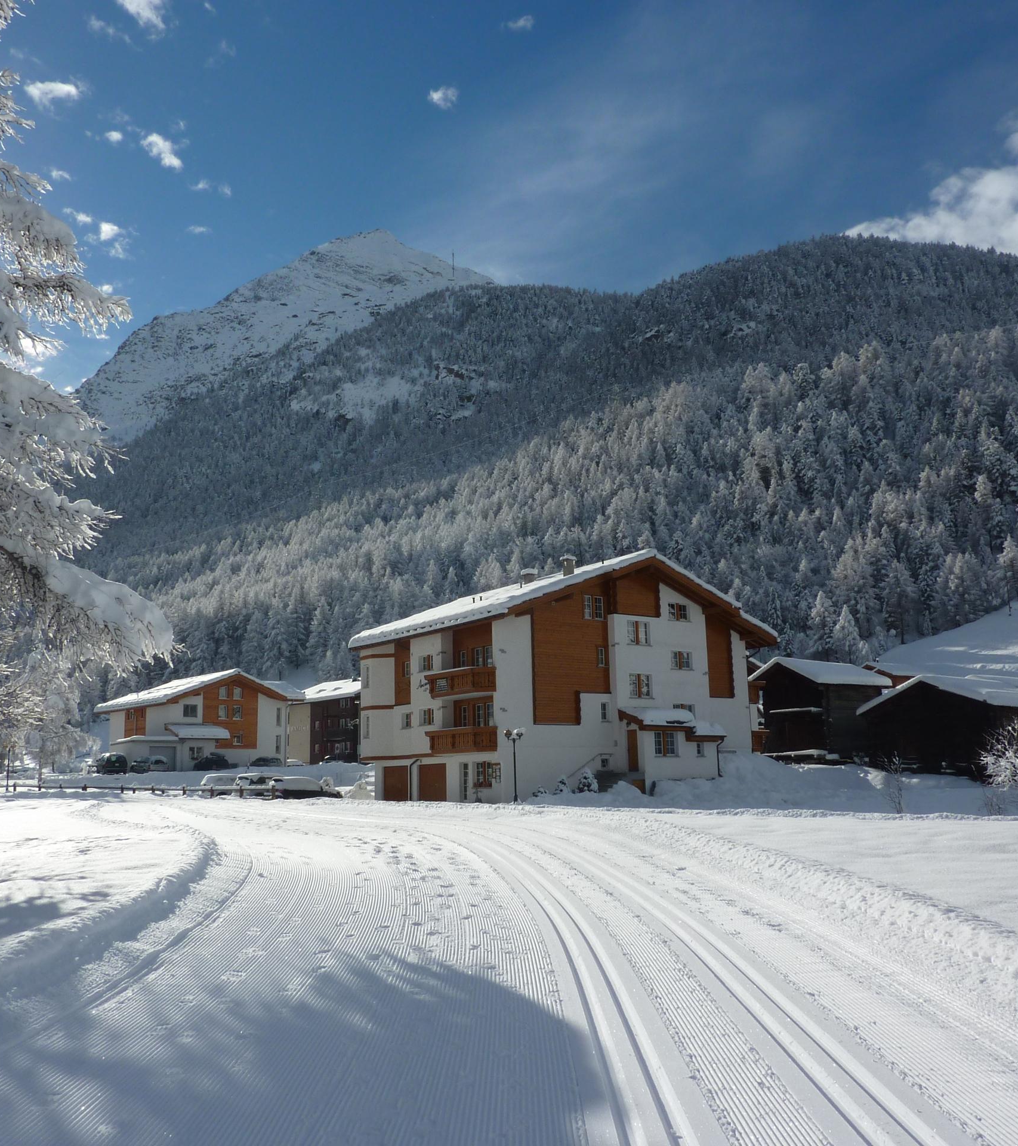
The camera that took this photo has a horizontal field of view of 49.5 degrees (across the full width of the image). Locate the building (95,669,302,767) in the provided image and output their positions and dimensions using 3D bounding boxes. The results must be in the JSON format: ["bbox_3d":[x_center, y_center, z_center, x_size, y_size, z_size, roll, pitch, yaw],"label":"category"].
[{"bbox_3d":[-31.684,15.117,112.567,14.500,10.000,18.000,7,-14,-39],"label":"building"}]

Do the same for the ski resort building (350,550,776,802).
[{"bbox_3d":[2.966,6.163,60.861,18.600,12.600,16.400,6,-13,-35],"label":"ski resort building"}]

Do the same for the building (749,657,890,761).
[{"bbox_3d":[20.233,9.160,72.340,7.200,7.000,6.400,6,-13,-35],"label":"building"}]

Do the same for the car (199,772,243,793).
[{"bbox_3d":[-19.367,14.785,77.000,4.300,1.600,1.800,6,-13,-33],"label":"car"}]

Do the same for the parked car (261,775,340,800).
[{"bbox_3d":[-13.095,13.848,71.000,4.300,1.600,1.800,6,-13,-33],"label":"parked car"}]

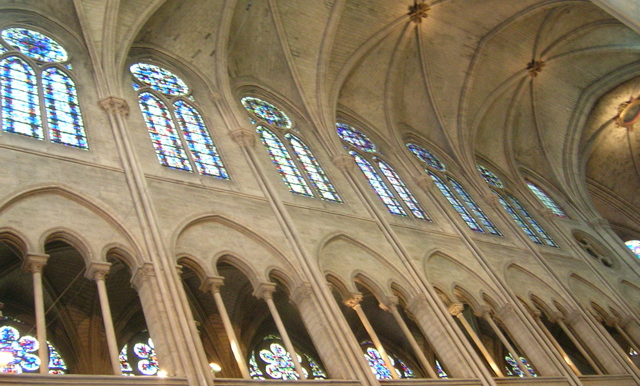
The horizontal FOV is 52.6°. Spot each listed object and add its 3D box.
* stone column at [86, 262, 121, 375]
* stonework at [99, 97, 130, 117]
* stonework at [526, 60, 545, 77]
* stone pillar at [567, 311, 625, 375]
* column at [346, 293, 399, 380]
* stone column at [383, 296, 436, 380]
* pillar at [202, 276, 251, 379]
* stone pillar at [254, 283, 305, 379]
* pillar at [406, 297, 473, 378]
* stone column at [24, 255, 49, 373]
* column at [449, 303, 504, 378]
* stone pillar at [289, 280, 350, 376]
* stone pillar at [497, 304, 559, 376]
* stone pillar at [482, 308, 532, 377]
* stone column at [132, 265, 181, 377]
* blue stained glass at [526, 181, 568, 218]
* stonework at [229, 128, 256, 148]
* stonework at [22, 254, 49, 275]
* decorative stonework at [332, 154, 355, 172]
[{"bbox_3d":[-5.567,3.410,17.057,0.620,3.750,0.620,12,-57,-36],"label":"stone column"},{"bbox_3d":[-7.969,-3.310,25.093,1.050,0.550,0.600,12,-57,-37],"label":"stonework"},{"bbox_3d":[15.035,-8.682,45.151,1.000,0.550,1.000,-16,-44,-16],"label":"stonework"},{"bbox_3d":[13.178,7.360,31.318,0.950,3.900,0.850,12,-57,-36],"label":"stone pillar"},{"bbox_3d":[1.954,5.068,23.041,0.500,3.973,0.500,12,-57,-37],"label":"column"},{"bbox_3d":[3.376,5.370,23.602,0.620,3.750,0.620,12,-57,-36],"label":"stone column"},{"bbox_3d":[-2.699,4.068,19.478,0.500,3.973,0.500,12,-57,-37],"label":"pillar"},{"bbox_3d":[-1.129,4.422,20.300,0.620,3.750,0.620,12,-57,-36],"label":"stone pillar"},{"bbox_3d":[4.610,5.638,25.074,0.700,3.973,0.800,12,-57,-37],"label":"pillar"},{"bbox_3d":[-6.958,3.064,16.039,0.620,3.750,0.620,12,-57,-36],"label":"stone column"},{"bbox_3d":[6.357,5.979,25.843,0.620,3.750,0.620,12,-57,-36],"label":"column"},{"bbox_3d":[-0.030,4.656,21.202,0.950,3.900,0.850,12,-57,-36],"label":"stone pillar"},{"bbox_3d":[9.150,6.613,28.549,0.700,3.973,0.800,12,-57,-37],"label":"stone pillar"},{"bbox_3d":[8.196,6.408,27.819,0.500,3.973,0.500,12,-57,-37],"label":"stone pillar"},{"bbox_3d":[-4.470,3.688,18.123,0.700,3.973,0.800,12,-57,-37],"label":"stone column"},{"bbox_3d":[15.981,0.454,46.148,1.900,3.700,0.250,12,-57,-36],"label":"blue stained glass"},{"bbox_3d":[-3.397,-2.435,28.698,1.050,0.800,0.700,12,-57,-36],"label":"stonework"},{"bbox_3d":[-7.672,1.930,17.443,0.550,0.500,0.550,12,-57,-37],"label":"stonework"},{"bbox_3d":[1.171,-1.476,31.993,1.050,0.800,0.700,12,-57,-36],"label":"decorative stonework"}]

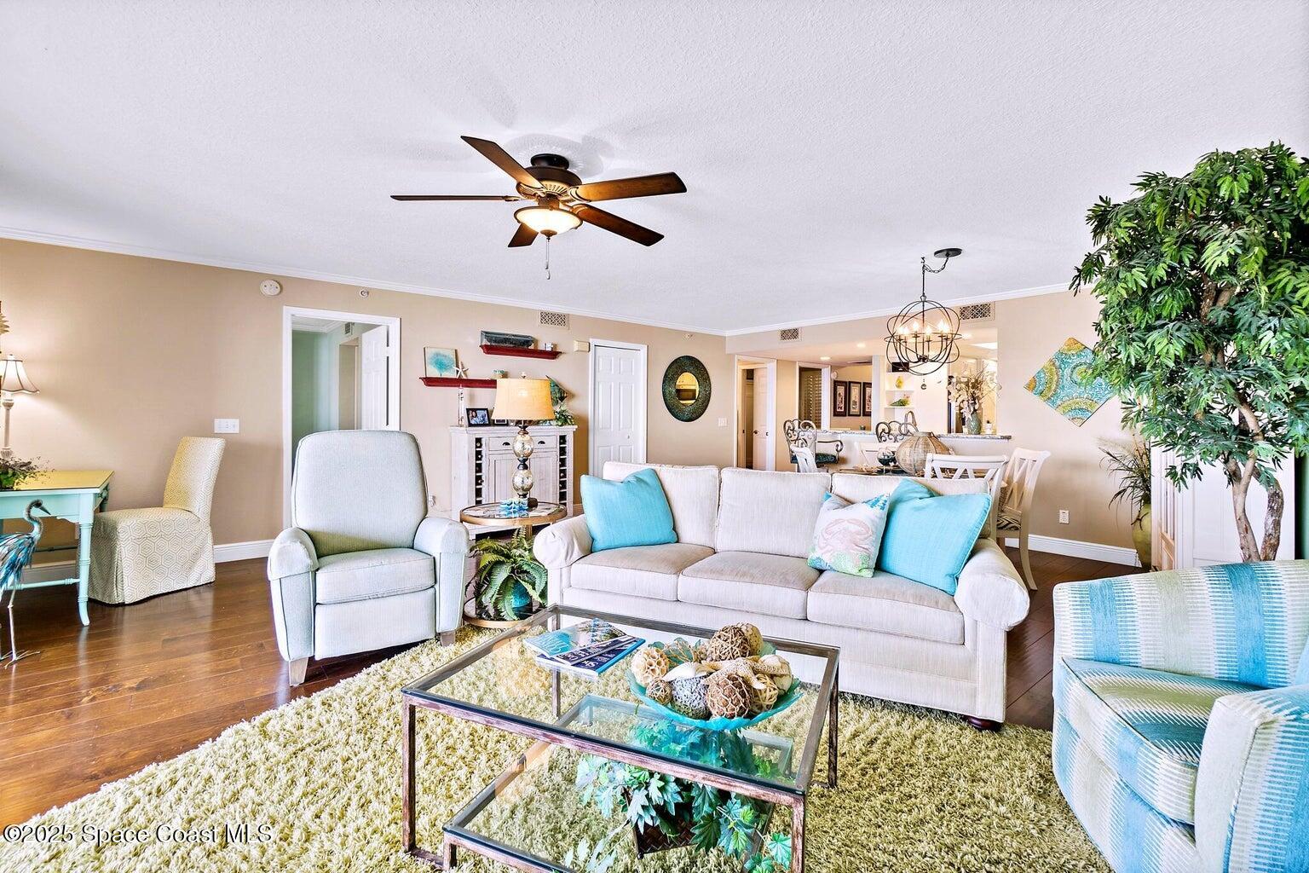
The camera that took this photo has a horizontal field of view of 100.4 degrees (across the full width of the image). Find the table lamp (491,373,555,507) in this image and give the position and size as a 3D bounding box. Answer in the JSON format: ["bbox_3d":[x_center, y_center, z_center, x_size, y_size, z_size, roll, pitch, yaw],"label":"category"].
[{"bbox_3d":[-0.788,0.025,3.274,0.385,0.800,0.385,0,2,0],"label":"table lamp"}]

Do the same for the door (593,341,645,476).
[{"bbox_3d":[-0.453,-0.099,6.853,0.780,2.050,0.050,-2,3,-39],"label":"door"}]

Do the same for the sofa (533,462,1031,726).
[{"bbox_3d":[0.575,0.656,2.896,2.170,0.910,0.950,1,3,23],"label":"sofa"}]

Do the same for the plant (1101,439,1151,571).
[{"bbox_3d":[3.847,0.536,4.214,0.550,1.060,0.600,-1,3,-40],"label":"plant"}]

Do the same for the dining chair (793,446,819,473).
[{"bbox_3d":[1.396,0.572,4.158,0.550,0.980,0.470,1,2,6],"label":"dining chair"}]

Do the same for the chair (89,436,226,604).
[{"bbox_3d":[-3.347,0.524,3.710,0.490,0.990,0.580,2,2,29],"label":"chair"}]

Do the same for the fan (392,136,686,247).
[{"bbox_3d":[-0.489,-1.116,2.538,1.330,0.390,1.330,1,2,0],"label":"fan"}]

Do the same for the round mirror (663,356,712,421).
[{"bbox_3d":[0.474,-0.663,7.549,0.910,0.910,0.040,-2,3,-39],"label":"round mirror"}]

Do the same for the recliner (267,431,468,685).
[{"bbox_3d":[-1.539,0.528,2.918,0.840,1.070,0.920,-1,2,-35],"label":"recliner"}]

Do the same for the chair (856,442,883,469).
[{"bbox_3d":[1.963,0.551,4.621,0.470,0.966,0.560,1,2,18],"label":"chair"}]

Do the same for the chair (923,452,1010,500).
[{"bbox_3d":[2.013,0.587,3.619,0.470,0.966,0.560,1,2,18],"label":"chair"}]

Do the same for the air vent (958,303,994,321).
[{"bbox_3d":[3.129,-1.209,5.321,0.025,0.185,0.340,-2,3,-39],"label":"air vent"}]

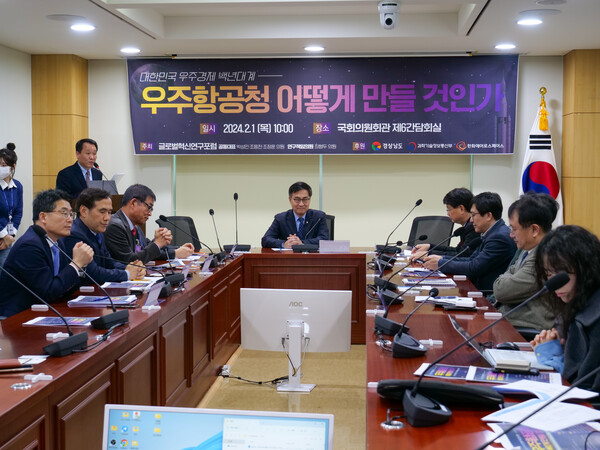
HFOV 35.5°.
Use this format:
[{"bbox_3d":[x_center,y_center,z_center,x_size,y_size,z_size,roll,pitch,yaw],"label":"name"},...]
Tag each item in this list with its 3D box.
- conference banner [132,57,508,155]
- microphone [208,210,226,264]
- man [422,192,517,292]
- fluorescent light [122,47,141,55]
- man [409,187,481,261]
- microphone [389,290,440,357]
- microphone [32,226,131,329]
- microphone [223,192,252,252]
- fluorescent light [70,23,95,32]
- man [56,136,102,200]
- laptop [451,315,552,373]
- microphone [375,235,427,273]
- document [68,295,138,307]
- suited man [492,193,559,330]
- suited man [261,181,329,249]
[{"bbox_3d":[0.230,-1.195,9.357,3.910,0.980,0.020,0,3,4],"label":"conference banner"},{"bbox_3d":[-0.648,0.069,7.273,0.200,0.380,0.370,-2,4,-23],"label":"microphone"},{"bbox_3d":[1.070,0.405,5.939,0.660,1.230,0.500,0,3,4],"label":"man"},{"bbox_3d":[-1.608,-1.652,8.812,0.180,0.040,0.180,0,4,4],"label":"fluorescent light"},{"bbox_3d":[1.177,0.351,7.220,0.680,1.264,0.500,0,4,1],"label":"man"},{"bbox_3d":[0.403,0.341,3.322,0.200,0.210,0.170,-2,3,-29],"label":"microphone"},{"bbox_3d":[-0.990,0.221,4.253,0.410,0.450,0.210,1,4,24],"label":"microphone"},{"bbox_3d":[-0.522,-0.021,7.841,0.210,0.480,0.300,0,4,4],"label":"microphone"},{"bbox_3d":[-1.716,-1.562,7.359,0.180,0.040,0.180,0,4,4],"label":"fluorescent light"},{"bbox_3d":[-1.990,0.056,8.634,0.500,1.695,0.360,-4,5,-45],"label":"man"},{"bbox_3d":[0.655,0.388,3.106,0.310,0.138,0.320,0,3,7],"label":"laptop"},{"bbox_3d":[0.723,0.172,6.609,0.380,0.260,0.220,-1,4,-17],"label":"microphone"},{"bbox_3d":[-0.953,0.374,4.564,0.305,0.025,0.220,0,3,4],"label":"document"},{"bbox_3d":[0.994,0.484,4.142,0.660,1.260,0.520,0,3,1],"label":"suited man"},{"bbox_3d":[-0.021,0.278,8.135,0.580,1.304,0.680,0,4,4],"label":"suited man"}]

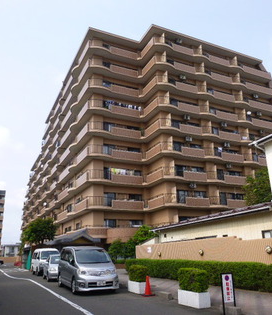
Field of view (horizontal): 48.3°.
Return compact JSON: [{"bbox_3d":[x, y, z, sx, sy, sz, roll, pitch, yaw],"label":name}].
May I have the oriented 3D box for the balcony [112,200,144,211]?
[{"bbox_3d":[-0.945,5.144,33.220,3.724,0.871,0.500,7,-20,-25],"label":"balcony"}]

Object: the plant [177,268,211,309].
[{"bbox_3d":[1.745,3.975,9.338,0.500,1.060,1.020,6,-19,-26],"label":"plant"}]

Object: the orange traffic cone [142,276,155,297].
[{"bbox_3d":[0.482,4.977,11.828,0.390,0.700,0.390,6,-19,-26],"label":"orange traffic cone"}]

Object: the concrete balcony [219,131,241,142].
[{"bbox_3d":[12.073,-2.505,40.194,3.407,1.015,1.200,6,-19,-26],"label":"concrete balcony"}]

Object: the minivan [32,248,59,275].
[{"bbox_3d":[-7.485,8.702,25.383,1.700,1.980,4.700,6,-19,-24],"label":"minivan"}]

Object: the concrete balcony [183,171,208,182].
[{"bbox_3d":[6.496,2.118,33.777,3.094,0.871,0.500,7,-20,-25],"label":"concrete balcony"}]

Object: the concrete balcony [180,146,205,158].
[{"bbox_3d":[6.575,-0.361,36.592,3.407,1.015,1.200,6,-19,-26],"label":"concrete balcony"}]

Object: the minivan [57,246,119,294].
[{"bbox_3d":[-2.364,5.117,14.031,1.710,1.850,4.730,6,-19,-24],"label":"minivan"}]

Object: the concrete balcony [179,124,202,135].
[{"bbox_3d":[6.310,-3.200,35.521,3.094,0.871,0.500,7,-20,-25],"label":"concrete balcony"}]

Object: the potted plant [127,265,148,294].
[{"bbox_3d":[0.087,4.961,12.374,0.500,0.980,1.020,7,-20,-25],"label":"potted plant"}]

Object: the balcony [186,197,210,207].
[{"bbox_3d":[6.589,4.778,32.905,3.094,0.871,0.500,7,-20,-25],"label":"balcony"}]

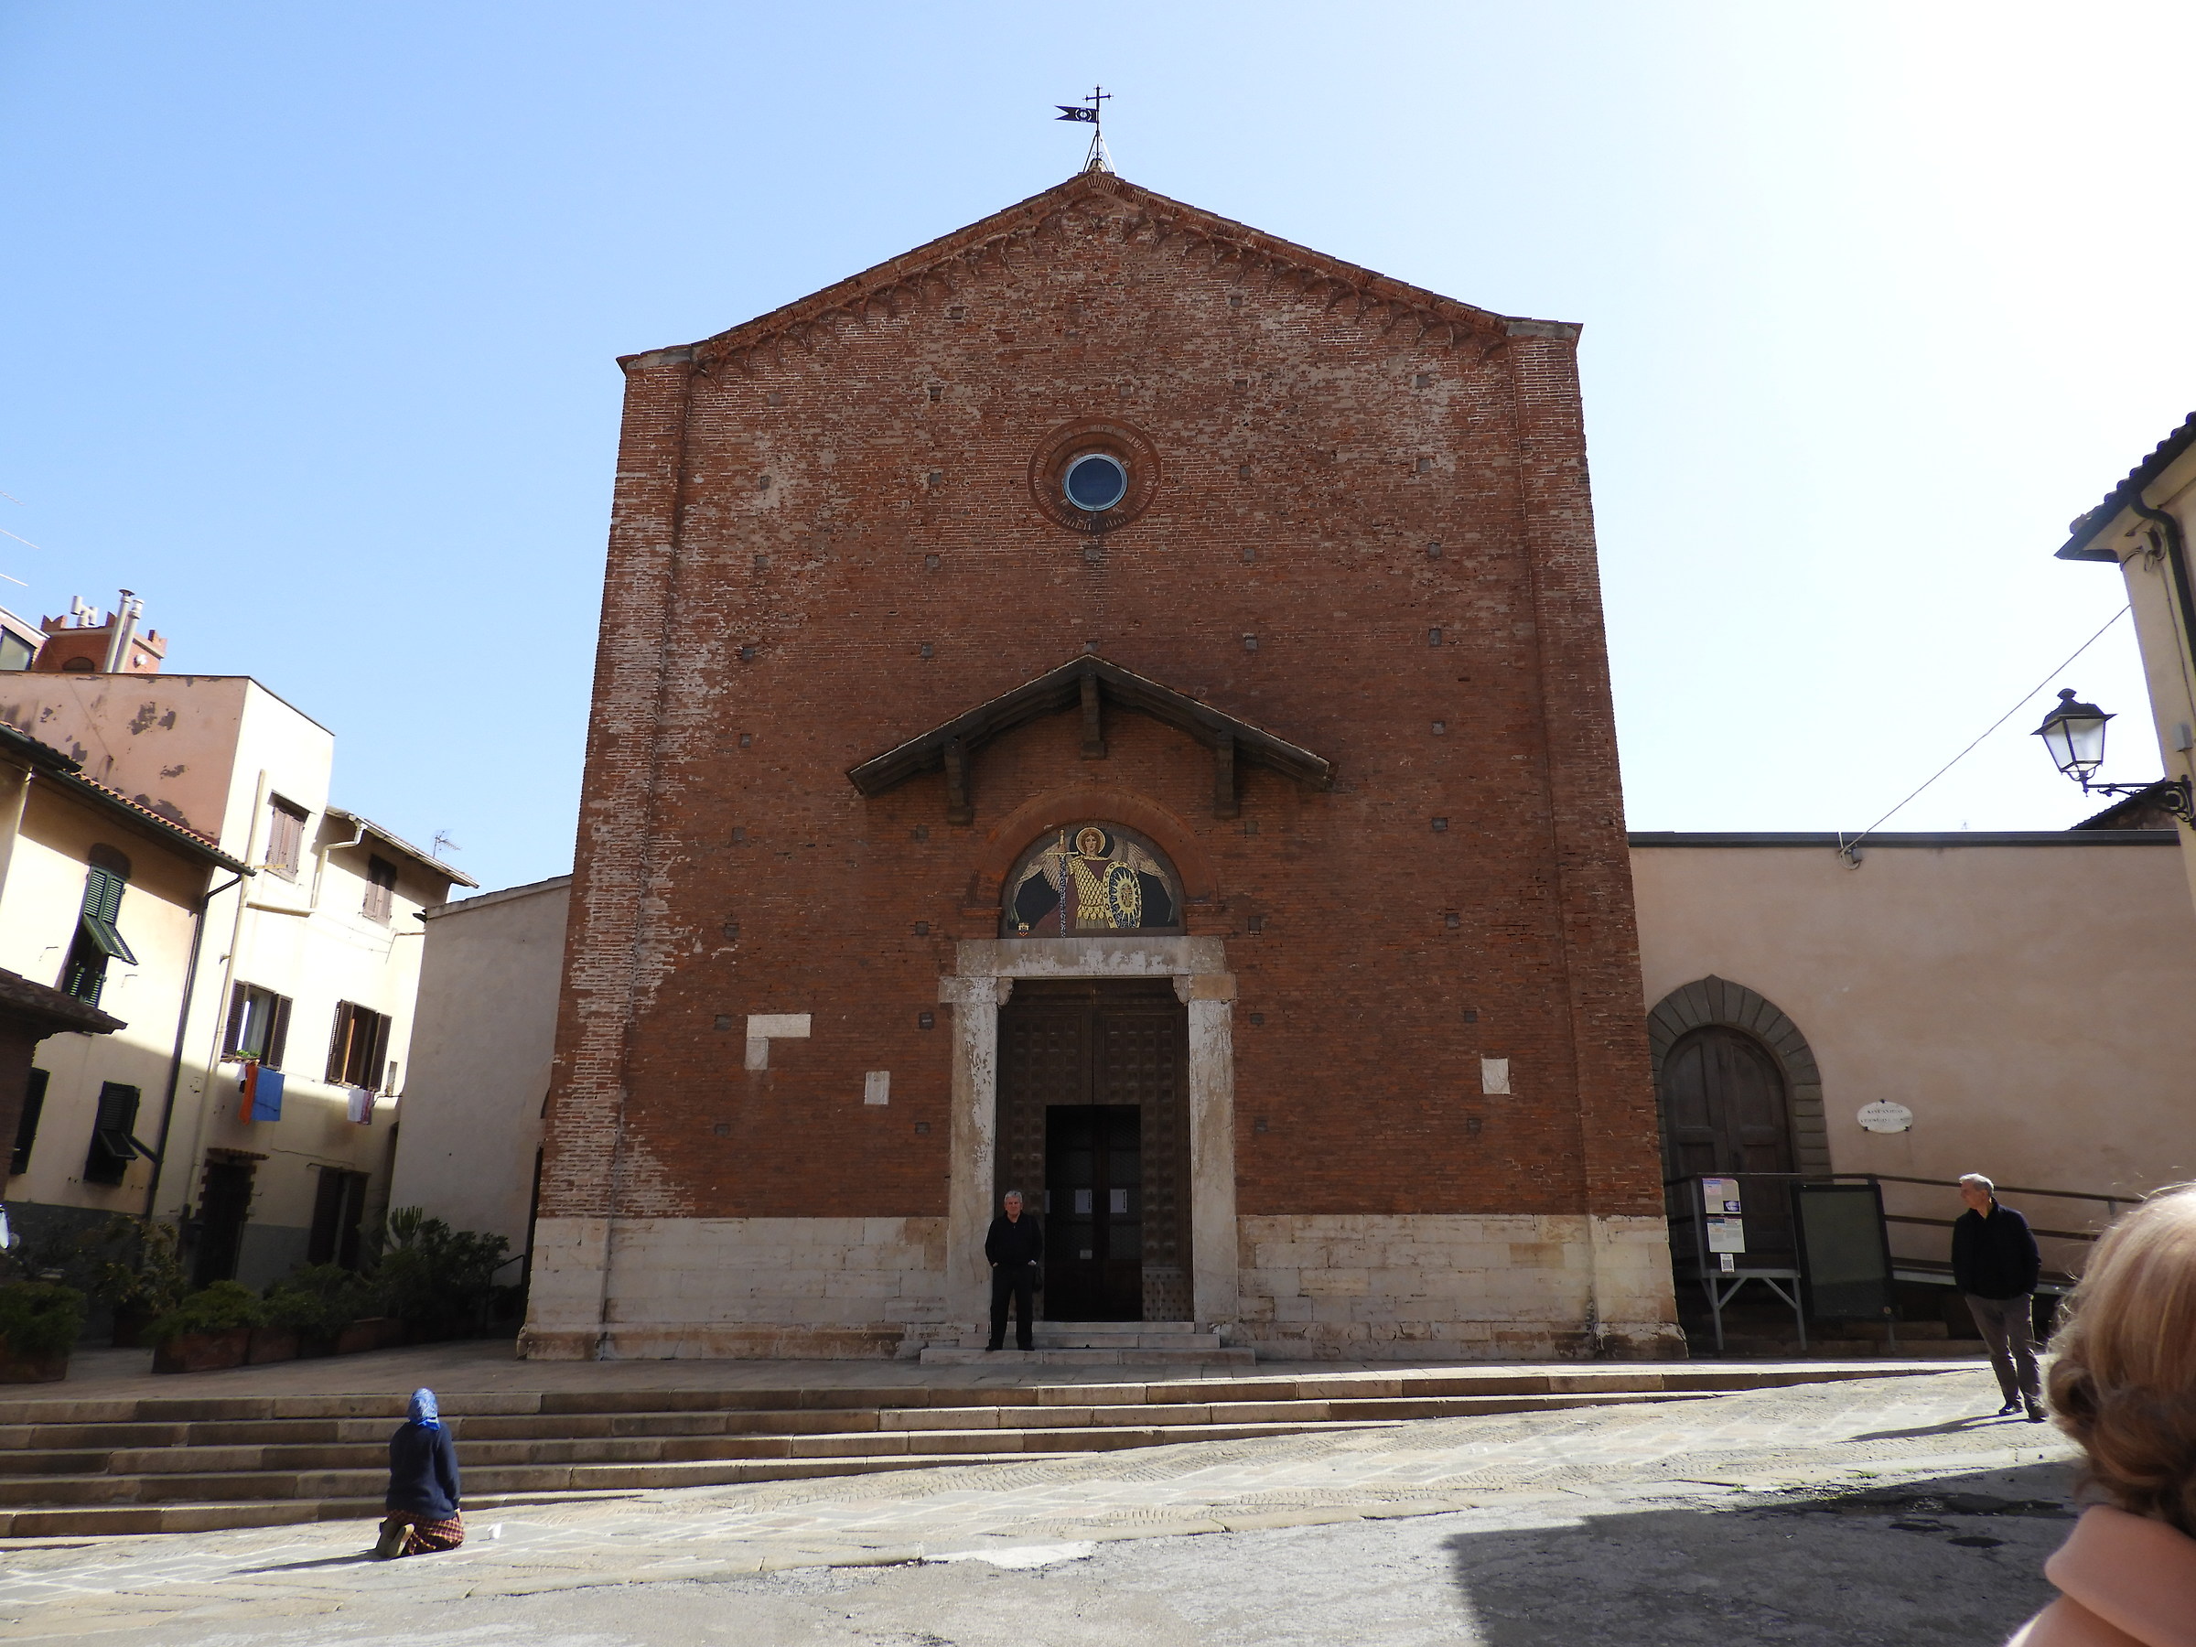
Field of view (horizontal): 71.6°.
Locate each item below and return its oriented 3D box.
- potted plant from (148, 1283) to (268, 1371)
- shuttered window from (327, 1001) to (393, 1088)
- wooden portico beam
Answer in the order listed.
[{"bbox_3d":[-9.691,5.461,16.525,0.680,0.919,1.100,-1,-17,3],"label":"potted plant"},{"bbox_3d":[-12.537,3.836,25.978,0.180,1.345,1.869,0,-17,1],"label":"shuttered window"},{"bbox_3d":[-0.096,-1.088,19.423,6.042,1.932,0.880,-1,-17,4],"label":"wooden portico beam"}]

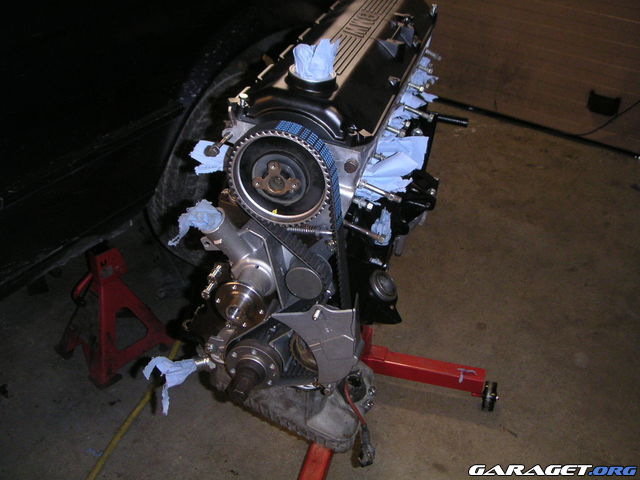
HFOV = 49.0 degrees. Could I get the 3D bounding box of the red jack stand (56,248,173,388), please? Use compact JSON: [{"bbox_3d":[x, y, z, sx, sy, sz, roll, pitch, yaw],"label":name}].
[{"bbox_3d":[-0.647,0.175,2.159,0.266,0.395,0.283,25,38,35],"label":"red jack stand"}]

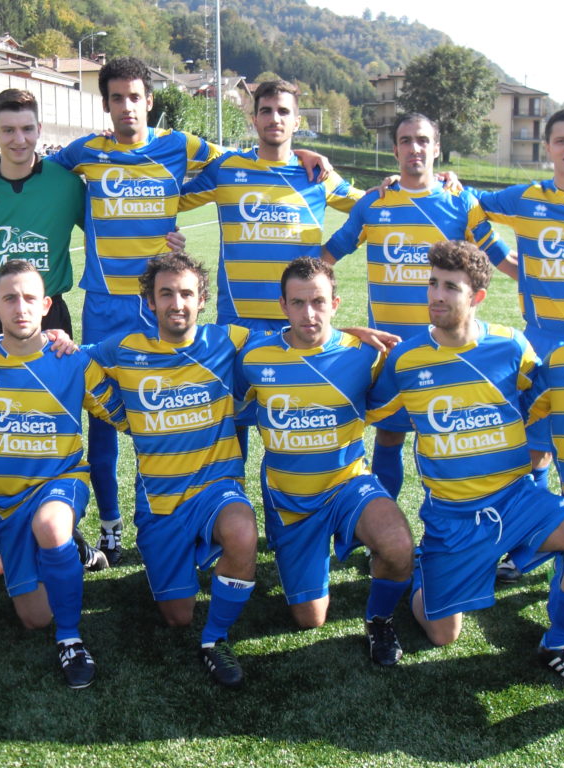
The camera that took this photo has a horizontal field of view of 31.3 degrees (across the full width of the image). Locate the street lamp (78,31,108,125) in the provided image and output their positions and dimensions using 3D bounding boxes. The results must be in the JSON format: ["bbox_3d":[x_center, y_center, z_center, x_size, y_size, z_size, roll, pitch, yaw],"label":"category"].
[{"bbox_3d":[-12.400,-19.813,65.375,1.900,6.000,0.400,2,12,11],"label":"street lamp"}]

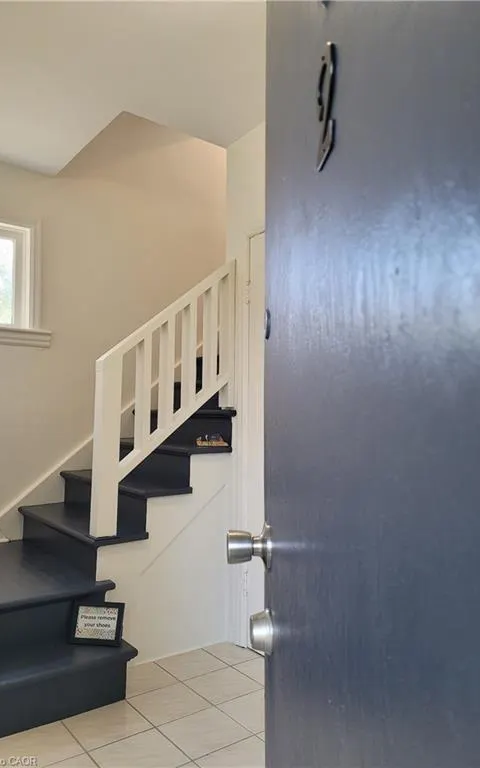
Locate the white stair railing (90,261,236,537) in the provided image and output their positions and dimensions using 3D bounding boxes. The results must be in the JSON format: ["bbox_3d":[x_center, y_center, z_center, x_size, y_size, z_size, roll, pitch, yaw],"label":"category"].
[{"bbox_3d":[-0.344,0.014,2.778,0.733,1.346,0.085,3,-4,-36],"label":"white stair railing"}]

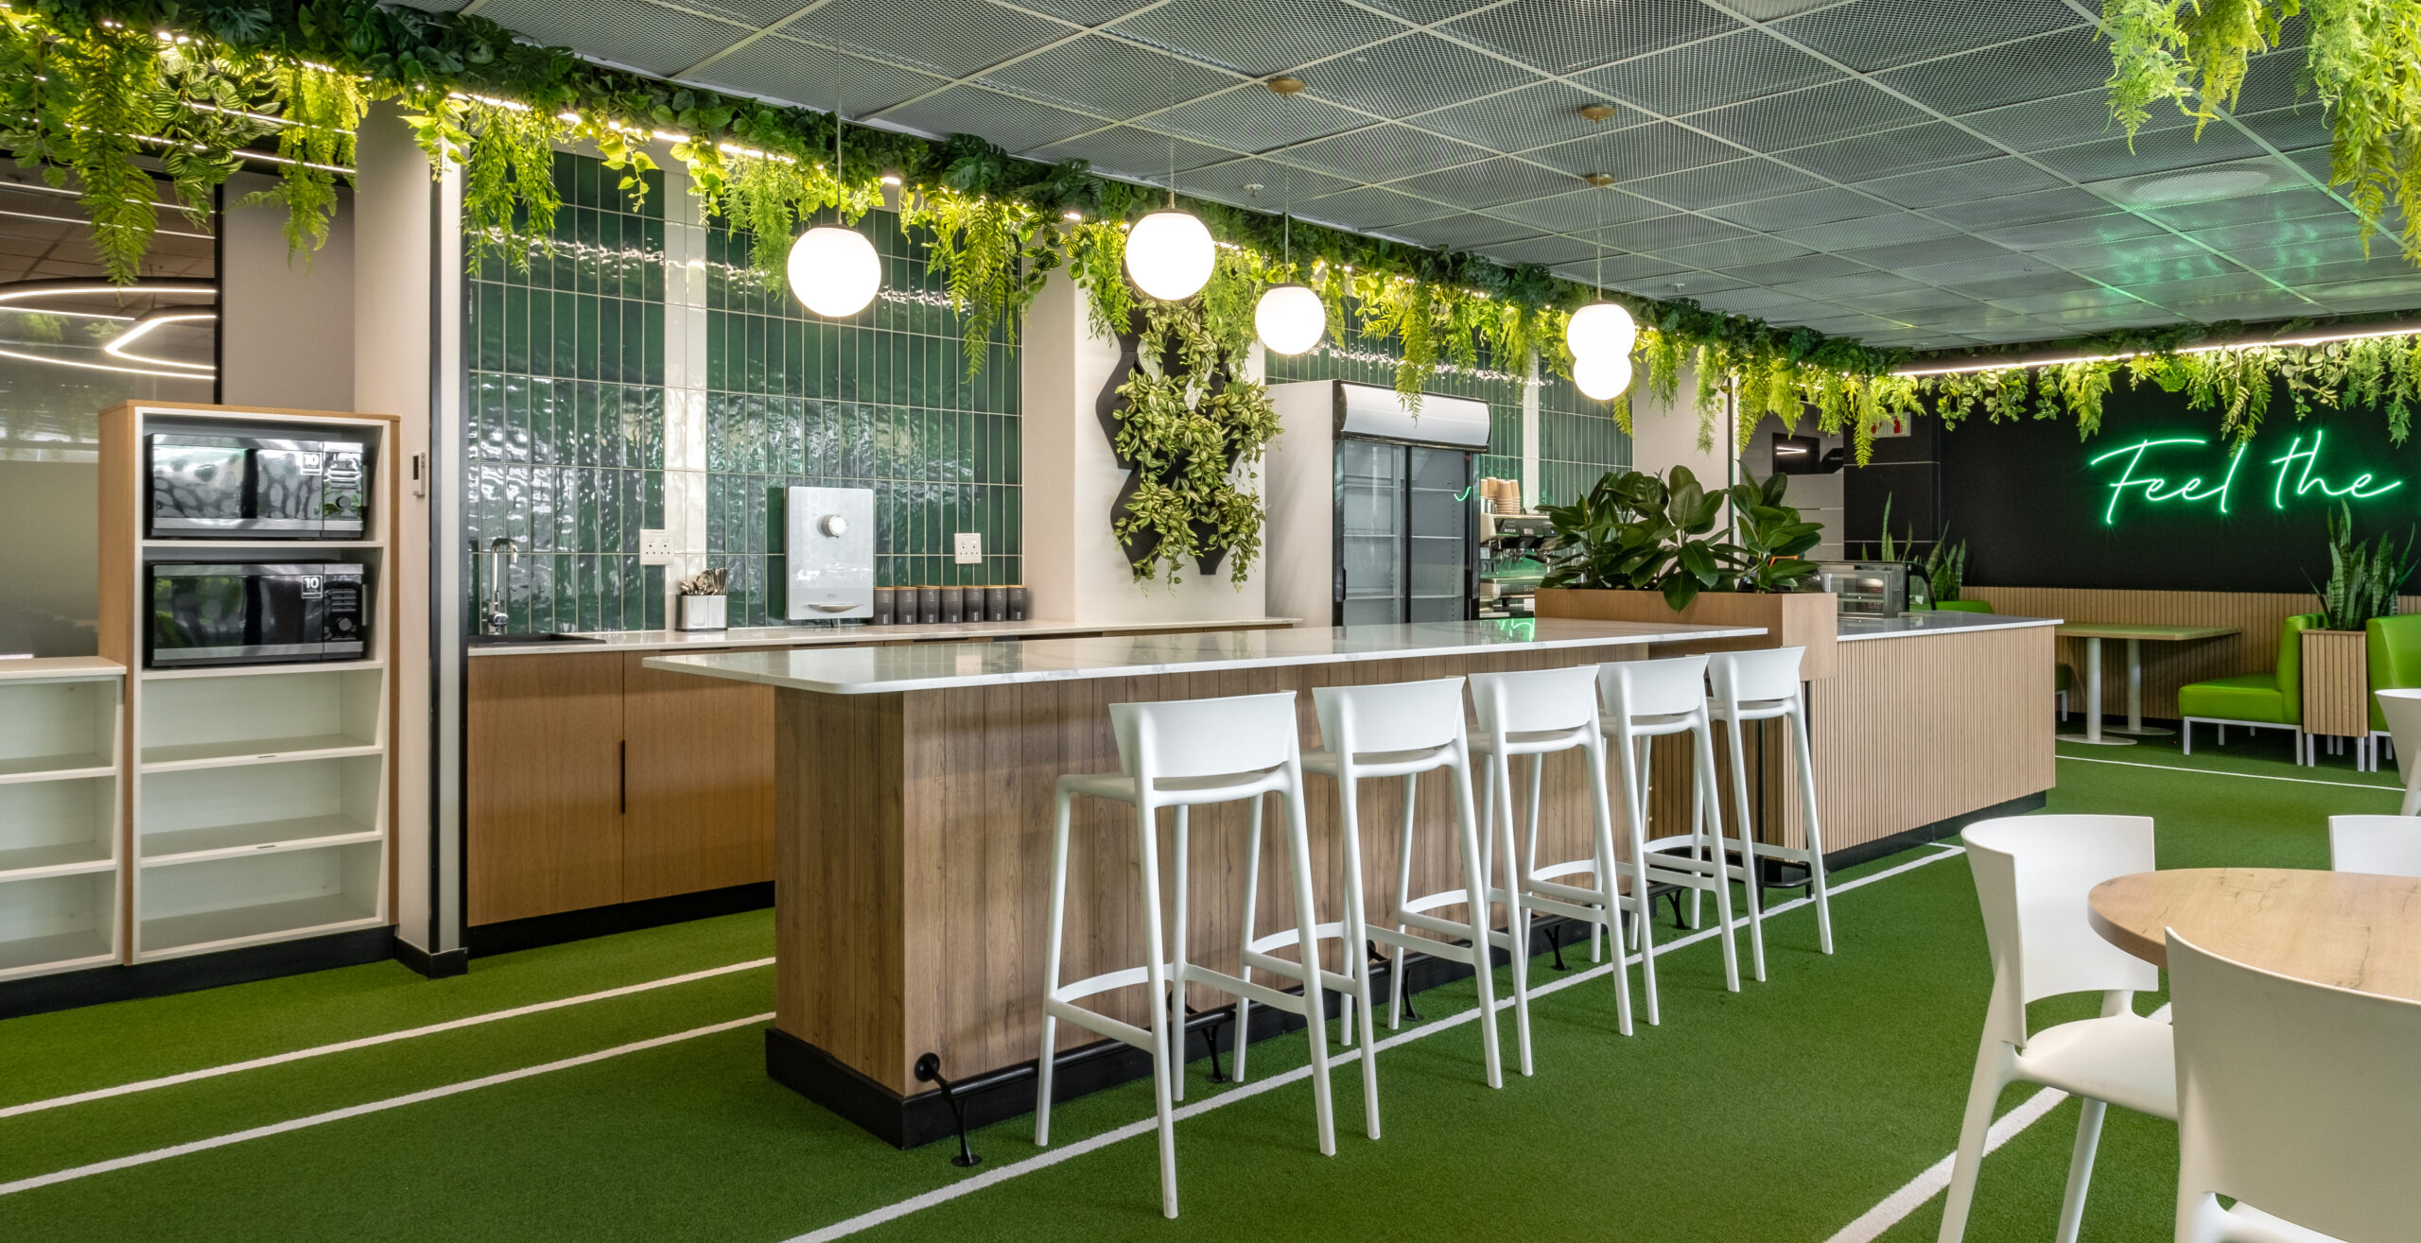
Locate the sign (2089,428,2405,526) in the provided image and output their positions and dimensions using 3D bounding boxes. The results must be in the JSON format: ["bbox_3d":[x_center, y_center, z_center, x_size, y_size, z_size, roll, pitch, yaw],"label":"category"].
[{"bbox_3d":[7.611,-1.053,10.465,0.050,0.645,1.910,-2,3,-43],"label":"sign"}]

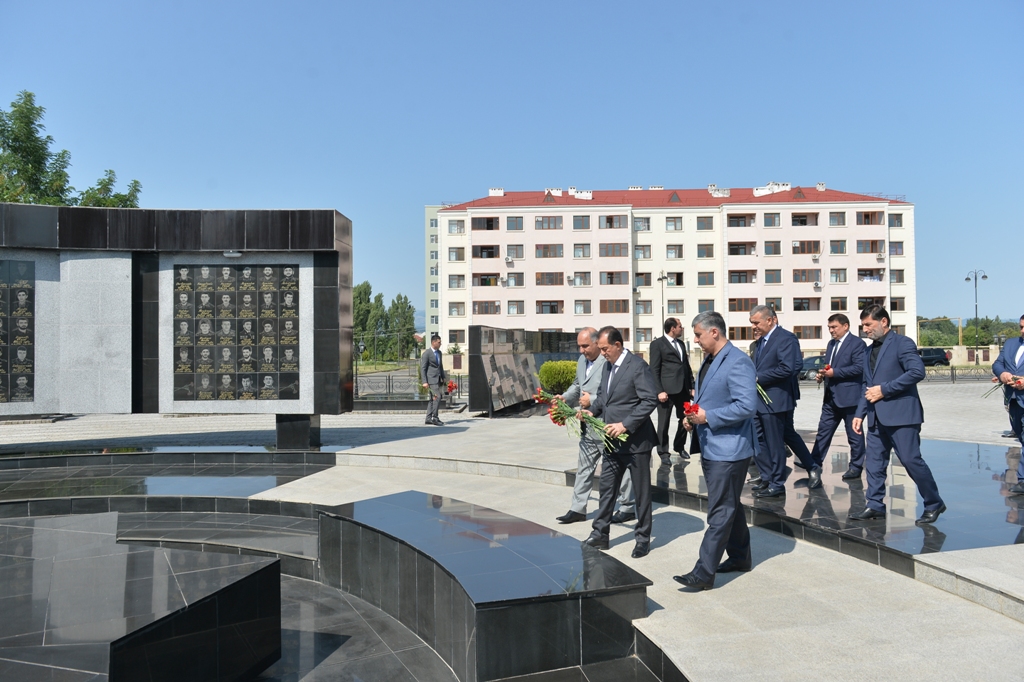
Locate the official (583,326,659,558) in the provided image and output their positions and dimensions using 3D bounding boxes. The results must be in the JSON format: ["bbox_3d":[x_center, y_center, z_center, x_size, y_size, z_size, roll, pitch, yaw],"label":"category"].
[{"bbox_3d":[0.834,0.744,5.200,0.580,1.710,0.580,0,-2,-28],"label":"official"}]

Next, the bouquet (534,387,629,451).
[{"bbox_3d":[0.540,0.594,5.300,0.780,0.320,0.320,27,11,27],"label":"bouquet"}]

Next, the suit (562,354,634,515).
[{"bbox_3d":[0.803,0.851,6.188,0.540,1.460,0.520,0,-1,-20],"label":"suit"}]

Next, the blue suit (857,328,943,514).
[{"bbox_3d":[3.142,0.656,5.540,0.570,1.480,0.530,0,-1,-15],"label":"blue suit"}]

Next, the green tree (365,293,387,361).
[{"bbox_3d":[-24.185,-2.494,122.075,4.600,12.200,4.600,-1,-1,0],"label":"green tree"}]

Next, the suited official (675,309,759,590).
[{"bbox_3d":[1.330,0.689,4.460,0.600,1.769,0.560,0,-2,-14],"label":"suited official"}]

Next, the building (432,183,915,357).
[{"bbox_3d":[17.223,-7.474,78.637,50.500,20.500,13.000,-1,-1,0],"label":"building"}]

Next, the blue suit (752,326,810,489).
[{"bbox_3d":[2.566,0.647,6.521,0.500,1.540,0.540,0,-1,-9],"label":"blue suit"}]

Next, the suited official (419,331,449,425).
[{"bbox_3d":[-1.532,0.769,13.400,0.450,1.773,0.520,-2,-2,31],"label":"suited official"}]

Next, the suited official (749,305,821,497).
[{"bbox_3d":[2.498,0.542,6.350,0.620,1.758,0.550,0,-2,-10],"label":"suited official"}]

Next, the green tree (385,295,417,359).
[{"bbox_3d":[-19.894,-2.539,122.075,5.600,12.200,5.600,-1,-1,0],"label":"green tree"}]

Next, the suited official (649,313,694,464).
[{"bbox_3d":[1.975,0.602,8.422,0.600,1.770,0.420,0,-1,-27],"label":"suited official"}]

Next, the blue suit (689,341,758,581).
[{"bbox_3d":[1.414,0.783,4.568,0.490,1.530,0.520,-1,-1,-6],"label":"blue suit"}]

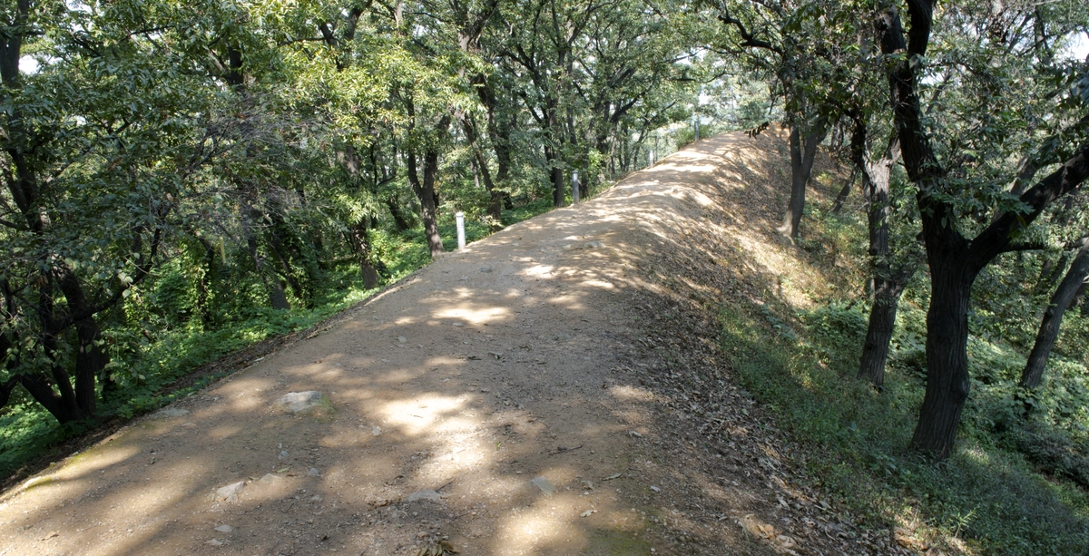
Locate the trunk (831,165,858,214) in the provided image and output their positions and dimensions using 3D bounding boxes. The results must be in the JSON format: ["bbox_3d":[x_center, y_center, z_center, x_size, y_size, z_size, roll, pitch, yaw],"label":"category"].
[{"bbox_3d":[8.914,-2.635,21.500,0.782,1.452,0.420,-2,4,0],"label":"trunk"}]

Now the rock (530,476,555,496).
[{"bbox_3d":[-0.008,1.165,4.050,0.135,0.050,0.130,-2,4,0],"label":"rock"}]

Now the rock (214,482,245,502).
[{"bbox_3d":[-1.712,1.166,3.950,0.165,0.065,0.120,-2,4,0],"label":"rock"}]

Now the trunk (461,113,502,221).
[{"bbox_3d":[-1.521,-2.670,17.500,0.934,2.583,0.550,-2,4,0],"label":"trunk"}]

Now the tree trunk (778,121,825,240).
[{"bbox_3d":[6.359,-2.409,18.000,1.135,2.971,0.650,-2,4,0],"label":"tree trunk"}]

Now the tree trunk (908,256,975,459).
[{"bbox_3d":[3.994,0.794,7.300,0.655,2.045,0.500,-2,4,0],"label":"tree trunk"}]

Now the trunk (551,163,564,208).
[{"bbox_3d":[0.338,-2.551,20.000,0.340,1.251,0.340,-2,4,0],"label":"trunk"}]

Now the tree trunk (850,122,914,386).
[{"bbox_3d":[4.785,-0.348,10.300,0.875,3.761,0.600,-2,4,0],"label":"tree trunk"}]

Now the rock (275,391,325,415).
[{"bbox_3d":[-1.887,0.966,5.600,0.380,0.090,0.280,-2,4,0],"label":"rock"}]

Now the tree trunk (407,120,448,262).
[{"bbox_3d":[-2.448,-1.820,15.000,0.837,2.851,0.500,-2,4,0],"label":"tree trunk"}]

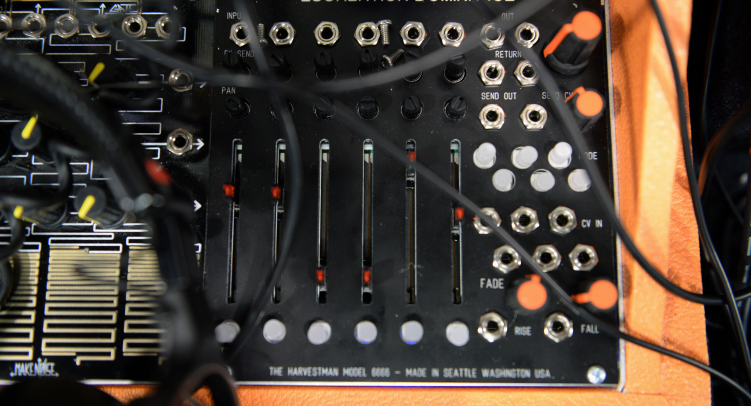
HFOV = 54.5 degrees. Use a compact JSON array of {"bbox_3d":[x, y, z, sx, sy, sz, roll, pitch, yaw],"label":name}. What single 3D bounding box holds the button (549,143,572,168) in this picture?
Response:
[{"bbox_3d":[0.058,-0.015,0.229,0.007,0.006,0.007,0,81,1],"label":"button"}]

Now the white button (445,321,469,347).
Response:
[{"bbox_3d":[0.025,0.039,0.219,0.007,0.007,0.007,0,80,1],"label":"white button"}]

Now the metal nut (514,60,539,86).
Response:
[{"bbox_3d":[0.049,-0.042,0.235,0.009,0.003,0.008,0,80,1],"label":"metal nut"}]

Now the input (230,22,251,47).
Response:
[{"bbox_3d":[-0.044,-0.055,0.237,0.008,0.003,0.009,0,80,1],"label":"input"}]

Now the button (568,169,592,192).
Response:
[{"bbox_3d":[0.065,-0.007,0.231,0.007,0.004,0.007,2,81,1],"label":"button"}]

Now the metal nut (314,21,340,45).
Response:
[{"bbox_3d":[-0.016,-0.056,0.238,0.009,0.003,0.008,0,80,1],"label":"metal nut"}]

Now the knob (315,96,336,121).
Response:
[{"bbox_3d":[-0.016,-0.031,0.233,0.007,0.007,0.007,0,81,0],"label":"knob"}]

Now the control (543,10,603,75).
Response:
[{"bbox_3d":[0.063,-0.051,0.228,0.015,0.019,0.015,-10,80,-1],"label":"control"}]

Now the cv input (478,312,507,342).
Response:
[{"bbox_3d":[0.035,0.038,0.223,0.009,0.003,0.009,0,81,1],"label":"cv input"}]

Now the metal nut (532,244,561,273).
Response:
[{"bbox_3d":[0.053,0.017,0.226,0.009,0.003,0.009,0,81,1],"label":"metal nut"}]

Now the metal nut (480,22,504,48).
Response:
[{"bbox_3d":[0.038,-0.054,0.235,0.008,0.003,0.008,0,80,1],"label":"metal nut"}]

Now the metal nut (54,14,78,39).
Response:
[{"bbox_3d":[-0.101,-0.058,0.239,0.008,0.003,0.008,0,81,0],"label":"metal nut"}]

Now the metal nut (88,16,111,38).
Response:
[{"bbox_3d":[-0.091,-0.058,0.240,0.008,0.002,0.008,0,80,1],"label":"metal nut"}]

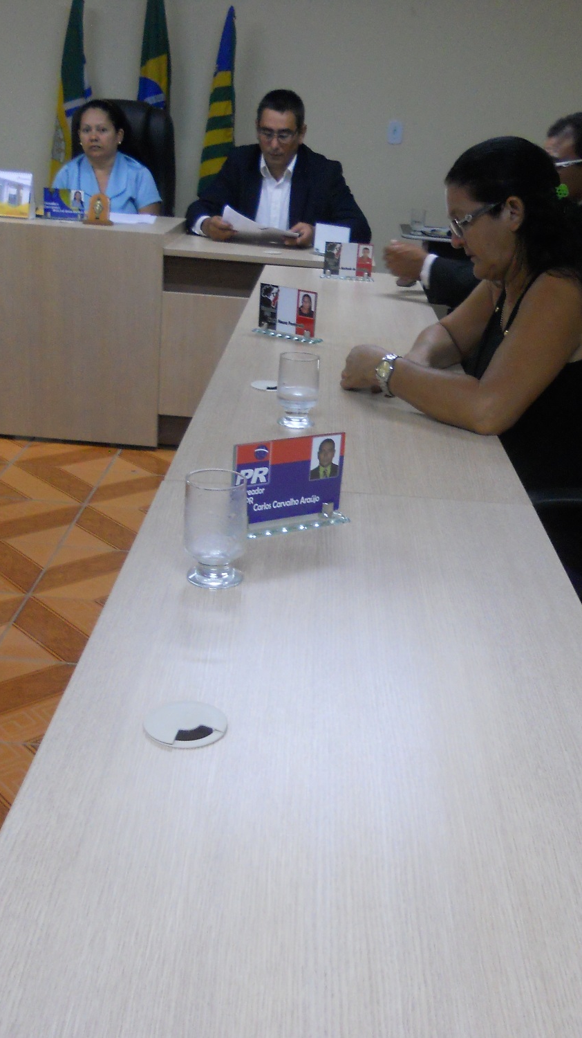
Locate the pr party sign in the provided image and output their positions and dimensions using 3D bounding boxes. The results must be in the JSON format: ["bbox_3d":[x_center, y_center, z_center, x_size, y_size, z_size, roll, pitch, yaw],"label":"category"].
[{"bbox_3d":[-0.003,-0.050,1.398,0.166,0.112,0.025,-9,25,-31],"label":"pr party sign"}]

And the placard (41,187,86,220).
[{"bbox_3d":[-0.817,-1.142,3.926,0.158,0.117,0.035,5,21,1],"label":"placard"}]

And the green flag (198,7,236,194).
[{"bbox_3d":[-0.380,-1.972,5.428,0.260,1.100,0.180,5,21,1],"label":"green flag"}]

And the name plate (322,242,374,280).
[{"bbox_3d":[0.183,-0.813,3.400,0.166,0.113,0.035,5,21,1],"label":"name plate"}]

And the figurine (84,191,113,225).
[{"bbox_3d":[-0.697,-1.130,3.933,0.104,0.107,0.050,5,21,1],"label":"figurine"}]

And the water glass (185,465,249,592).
[{"bbox_3d":[-0.084,0.011,1.244,0.070,0.121,0.070,5,21,1],"label":"water glass"}]

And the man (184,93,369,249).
[{"bbox_3d":[-0.061,-1.057,4.394,0.720,1.280,0.650,6,21,4],"label":"man"}]

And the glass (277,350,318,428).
[{"bbox_3d":[0.014,-0.226,1.882,0.071,0.122,0.071,5,21,1],"label":"glass"}]

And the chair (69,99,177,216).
[{"bbox_3d":[-0.810,-1.209,4.806,0.620,1.250,0.700,5,21,2],"label":"chair"}]

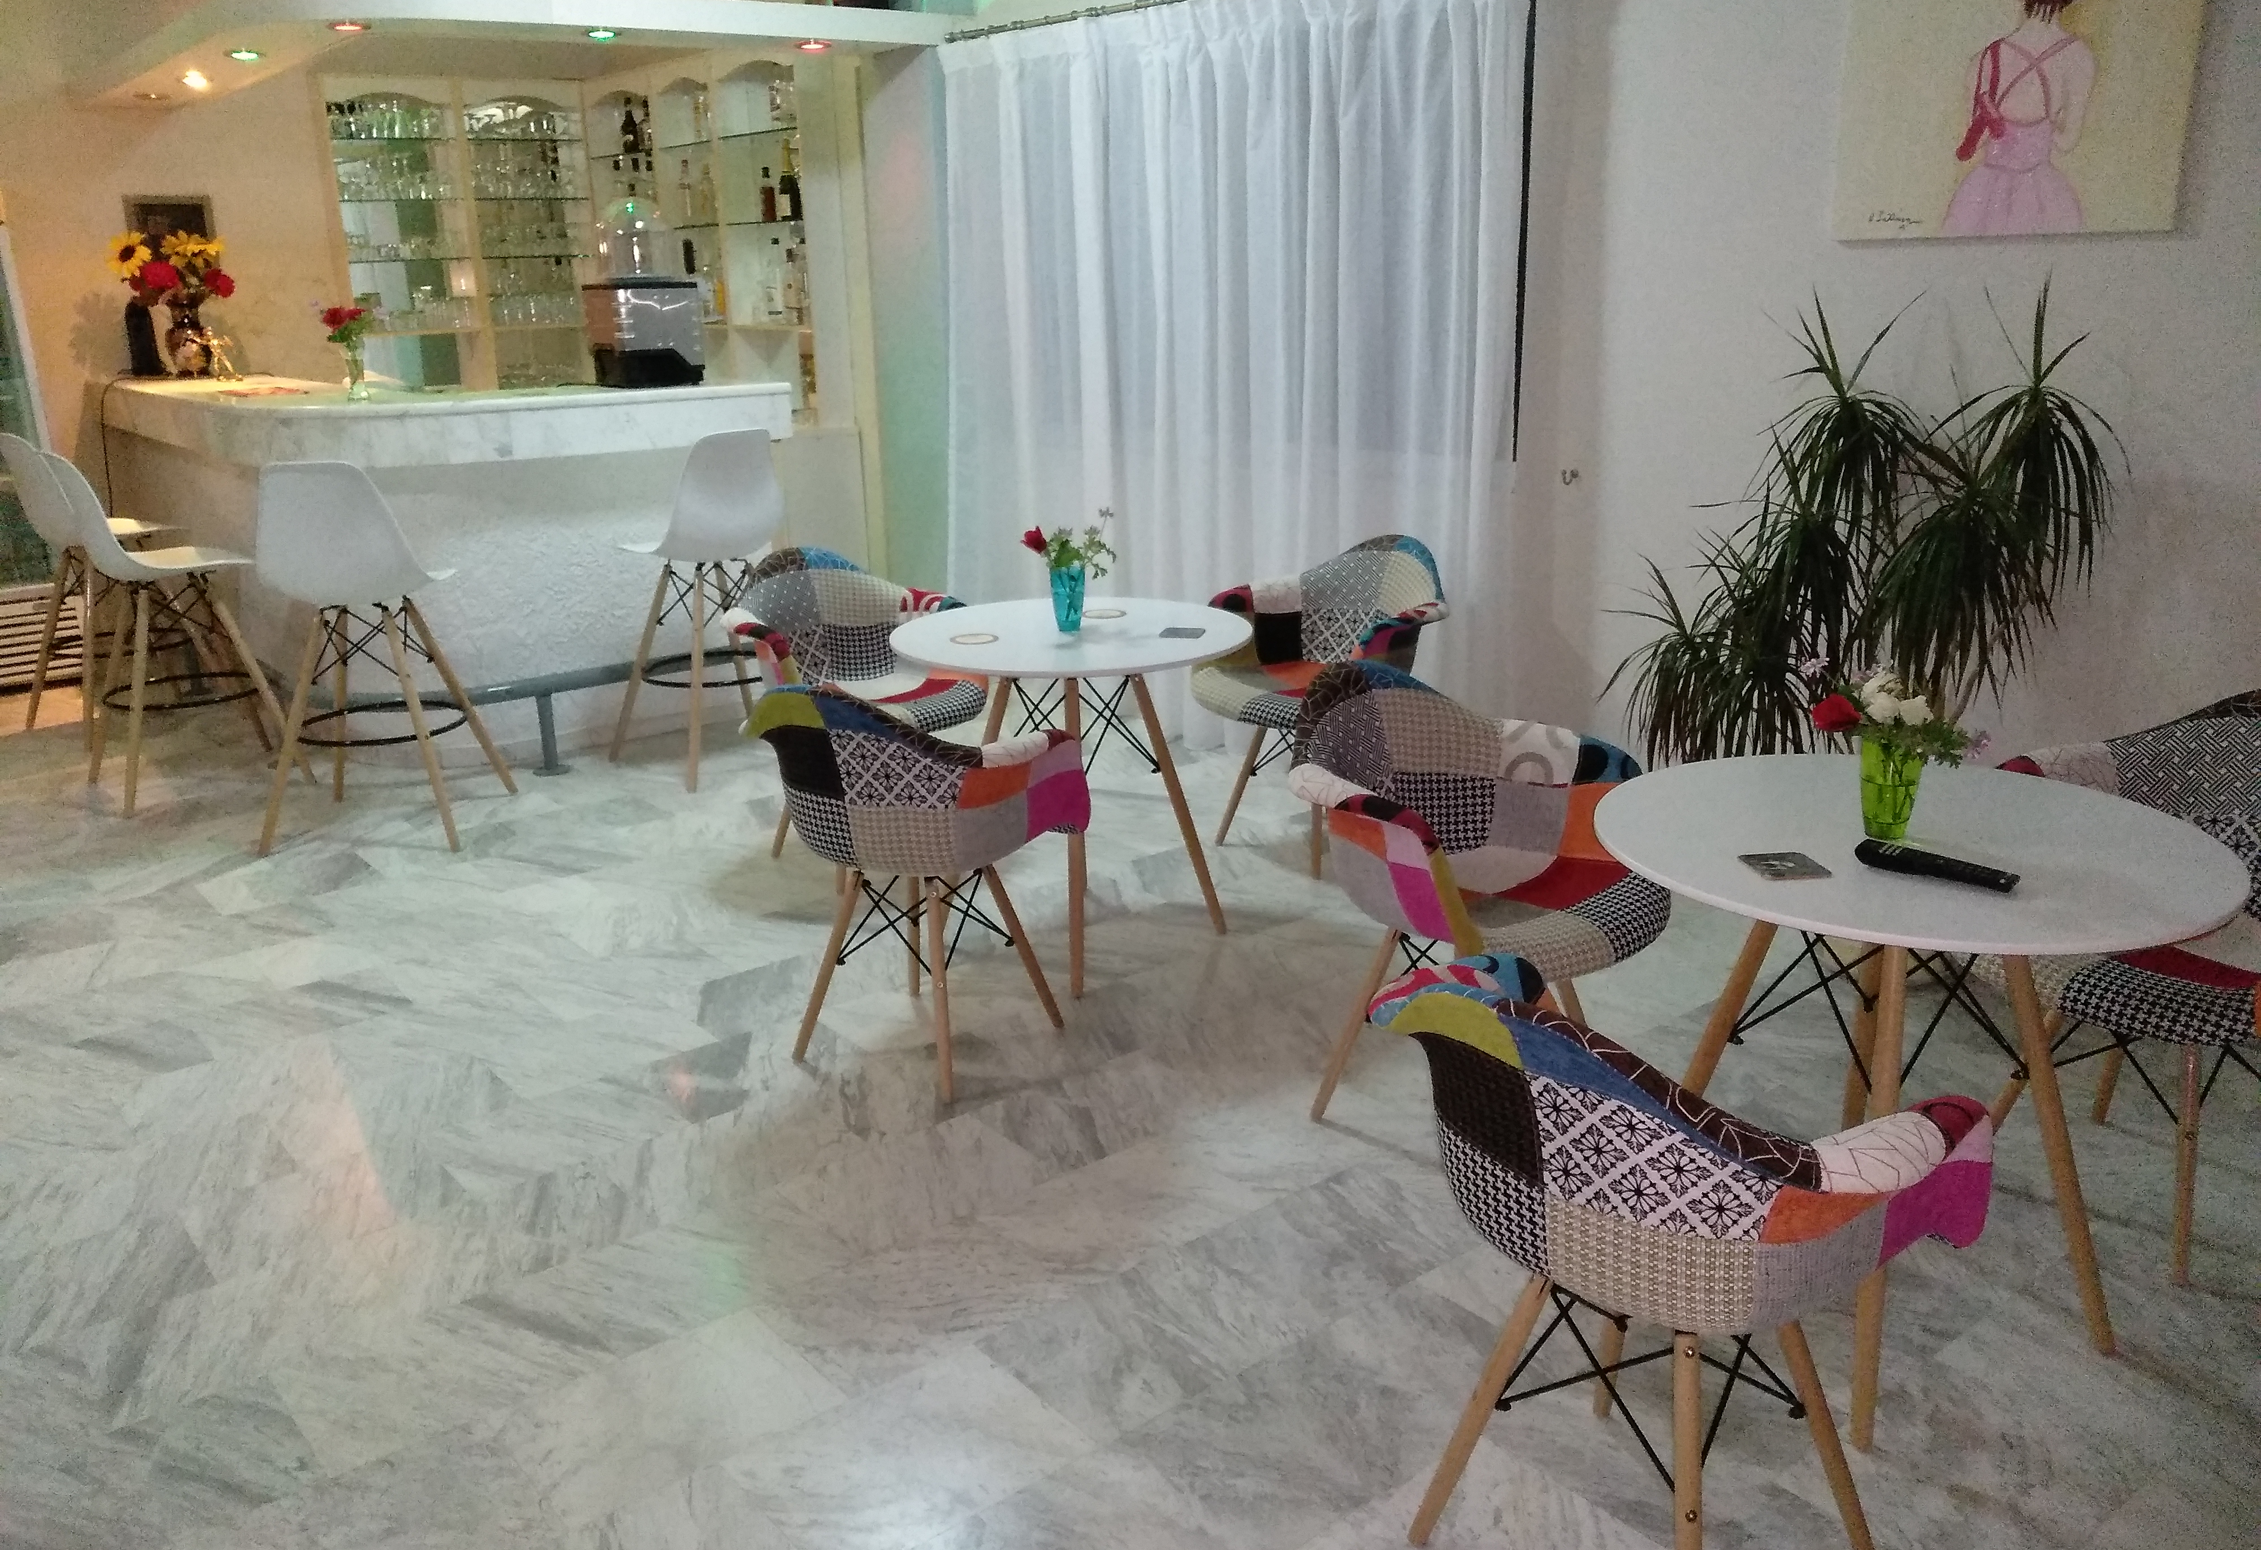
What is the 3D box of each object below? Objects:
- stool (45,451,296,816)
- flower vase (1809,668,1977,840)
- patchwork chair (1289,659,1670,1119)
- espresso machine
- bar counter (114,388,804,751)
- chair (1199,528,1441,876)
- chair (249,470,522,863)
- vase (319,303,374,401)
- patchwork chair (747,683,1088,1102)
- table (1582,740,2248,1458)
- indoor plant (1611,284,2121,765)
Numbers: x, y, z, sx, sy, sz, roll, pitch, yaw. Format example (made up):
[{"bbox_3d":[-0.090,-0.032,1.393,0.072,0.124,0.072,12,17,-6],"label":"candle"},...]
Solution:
[{"bbox_3d":[-2.968,-0.486,5.267,0.540,1.060,0.530,-14,20,-35],"label":"stool"},{"bbox_3d":[1.032,-0.035,2.277,0.215,0.235,0.180,6,18,24],"label":"flower vase"},{"bbox_3d":[0.594,0.241,2.964,0.635,0.810,0.595,-15,21,-38],"label":"patchwork chair"},{"bbox_3d":[-1.678,-1.664,5.808,0.290,0.640,0.380,-11,19,-29],"label":"espresso machine"},{"bbox_3d":[-2.628,-0.889,6.434,1.970,1.155,2.600,-11,19,-29],"label":"bar counter"},{"bbox_3d":[0.485,-0.201,4.449,0.610,0.810,0.620,-15,21,-39],"label":"chair"},{"bbox_3d":[-2.171,-0.374,4.836,0.540,1.070,0.545,-2,16,-1],"label":"chair"},{"bbox_3d":[-2.560,-1.361,5.483,0.155,0.285,0.180,-11,19,-29],"label":"vase"},{"bbox_3d":[-0.414,0.158,3.335,0.635,0.810,0.595,8,19,30],"label":"patchwork chair"},{"bbox_3d":[1.053,0.433,2.410,0.800,0.732,0.800,4,17,19],"label":"table"},{"bbox_3d":[1.593,-0.283,3.536,1.020,1.430,0.860,12,21,38],"label":"indoor plant"}]

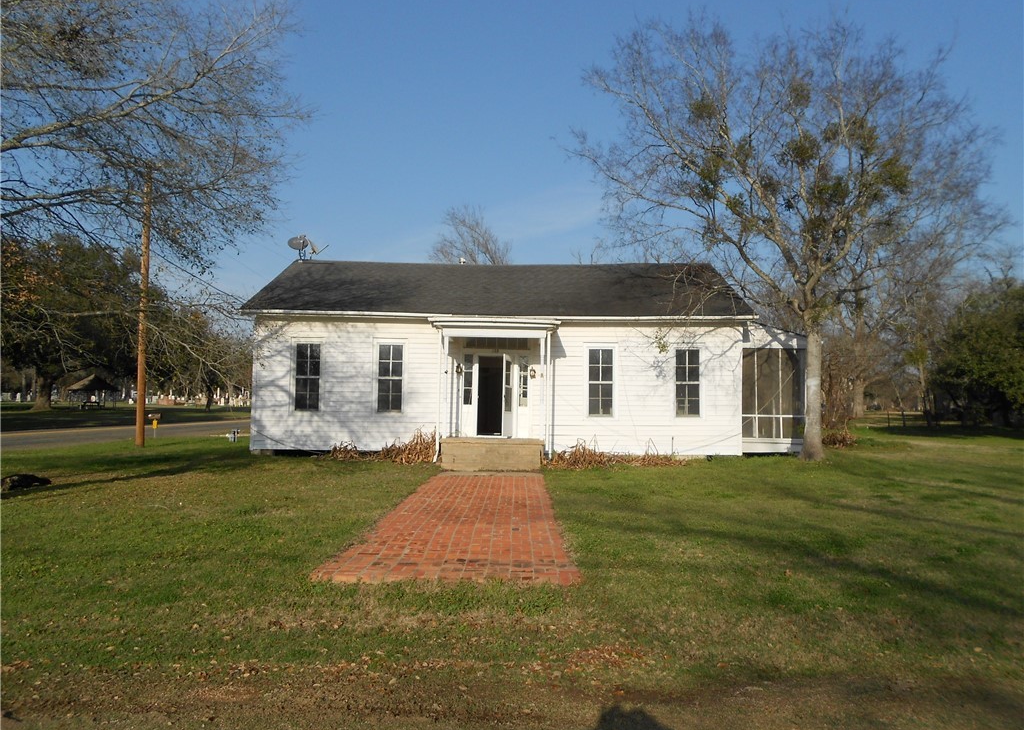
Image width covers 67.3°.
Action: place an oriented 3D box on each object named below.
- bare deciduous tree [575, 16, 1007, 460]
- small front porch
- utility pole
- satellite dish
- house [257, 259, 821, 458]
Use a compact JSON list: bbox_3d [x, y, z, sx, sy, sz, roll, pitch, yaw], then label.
[{"bbox_3d":[6.760,-3.131,18.807,10.200,10.800,9.600,1,-3,1],"label":"bare deciduous tree"},{"bbox_3d":[-0.431,2.084,18.073,2.330,0.680,1.900,1,-3,1],"label":"small front porch"},{"bbox_3d":[-11.331,-1.764,23.760,0.290,8.600,0.290,1,-3,1],"label":"utility pole"},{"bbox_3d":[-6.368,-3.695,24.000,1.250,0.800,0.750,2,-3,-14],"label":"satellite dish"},{"bbox_3d":[0.601,-0.303,23.141,14.400,5.800,11.000,1,-3,1],"label":"house"}]

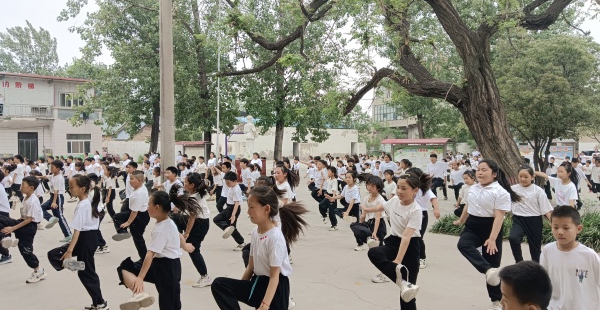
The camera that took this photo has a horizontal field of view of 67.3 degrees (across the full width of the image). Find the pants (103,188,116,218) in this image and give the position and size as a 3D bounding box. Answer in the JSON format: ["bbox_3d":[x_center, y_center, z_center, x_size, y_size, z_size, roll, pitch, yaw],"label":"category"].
[{"bbox_3d":[-3.963,1.032,9.400,0.360,0.660,0.290,0,0,-30],"label":"pants"}]

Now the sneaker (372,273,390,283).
[{"bbox_3d":[0.933,1.392,5.100,0.230,0.100,0.088,0,0,-30],"label":"sneaker"}]

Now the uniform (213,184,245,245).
[{"bbox_3d":[-1.087,0.904,6.850,0.460,0.930,0.360,0,0,-30],"label":"uniform"}]

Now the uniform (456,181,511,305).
[{"bbox_3d":[1.690,0.806,4.150,0.400,1.100,0.430,0,0,-37],"label":"uniform"}]

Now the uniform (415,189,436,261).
[{"bbox_3d":[1.600,0.945,6.030,0.400,0.970,0.400,0,0,-35],"label":"uniform"}]

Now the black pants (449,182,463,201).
[{"bbox_3d":[4.327,1.026,12.500,0.330,0.540,0.340,-1,2,-37],"label":"black pants"}]

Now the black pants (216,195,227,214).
[{"bbox_3d":[-1.409,1.004,8.300,0.360,0.630,0.290,0,0,-30],"label":"black pants"}]

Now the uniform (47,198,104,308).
[{"bbox_3d":[-2.049,0.898,4.150,0.480,1.000,0.360,0,0,-30],"label":"uniform"}]

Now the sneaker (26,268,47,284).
[{"bbox_3d":[-3.078,1.421,5.270,0.230,0.105,0.090,-16,12,-41],"label":"sneaker"}]

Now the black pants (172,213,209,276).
[{"bbox_3d":[-1.227,1.008,5.050,0.380,0.720,0.360,-1,2,-23],"label":"black pants"}]

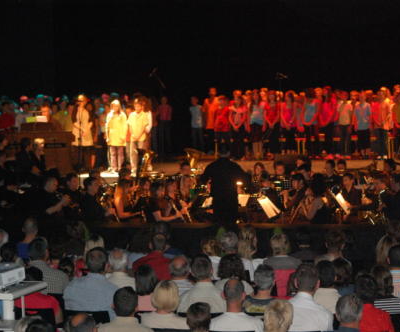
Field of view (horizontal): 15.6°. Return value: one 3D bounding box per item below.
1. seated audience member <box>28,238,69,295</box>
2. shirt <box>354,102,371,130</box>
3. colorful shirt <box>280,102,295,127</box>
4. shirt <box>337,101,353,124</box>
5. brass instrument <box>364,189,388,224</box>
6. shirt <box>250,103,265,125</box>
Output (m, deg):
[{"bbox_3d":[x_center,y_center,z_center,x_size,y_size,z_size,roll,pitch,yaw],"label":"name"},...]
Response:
[{"bbox_3d":[-1.397,1.308,13.414,0.500,1.250,0.720,0,6,5],"label":"seated audience member"},{"bbox_3d":[3.403,-1.037,30.500,0.328,0.586,0.220,0,1,6],"label":"shirt"},{"bbox_3d":[1.863,-1.096,31.000,0.310,0.510,0.200,1,6,7],"label":"colorful shirt"},{"bbox_3d":[3.056,-1.131,30.800,0.332,0.508,0.220,0,1,6],"label":"shirt"},{"bbox_3d":[2.145,0.532,17.800,0.300,0.500,0.220,-2,6,-21],"label":"brass instrument"},{"bbox_3d":[1.196,-1.092,30.300,0.285,0.458,0.220,0,1,6],"label":"shirt"}]

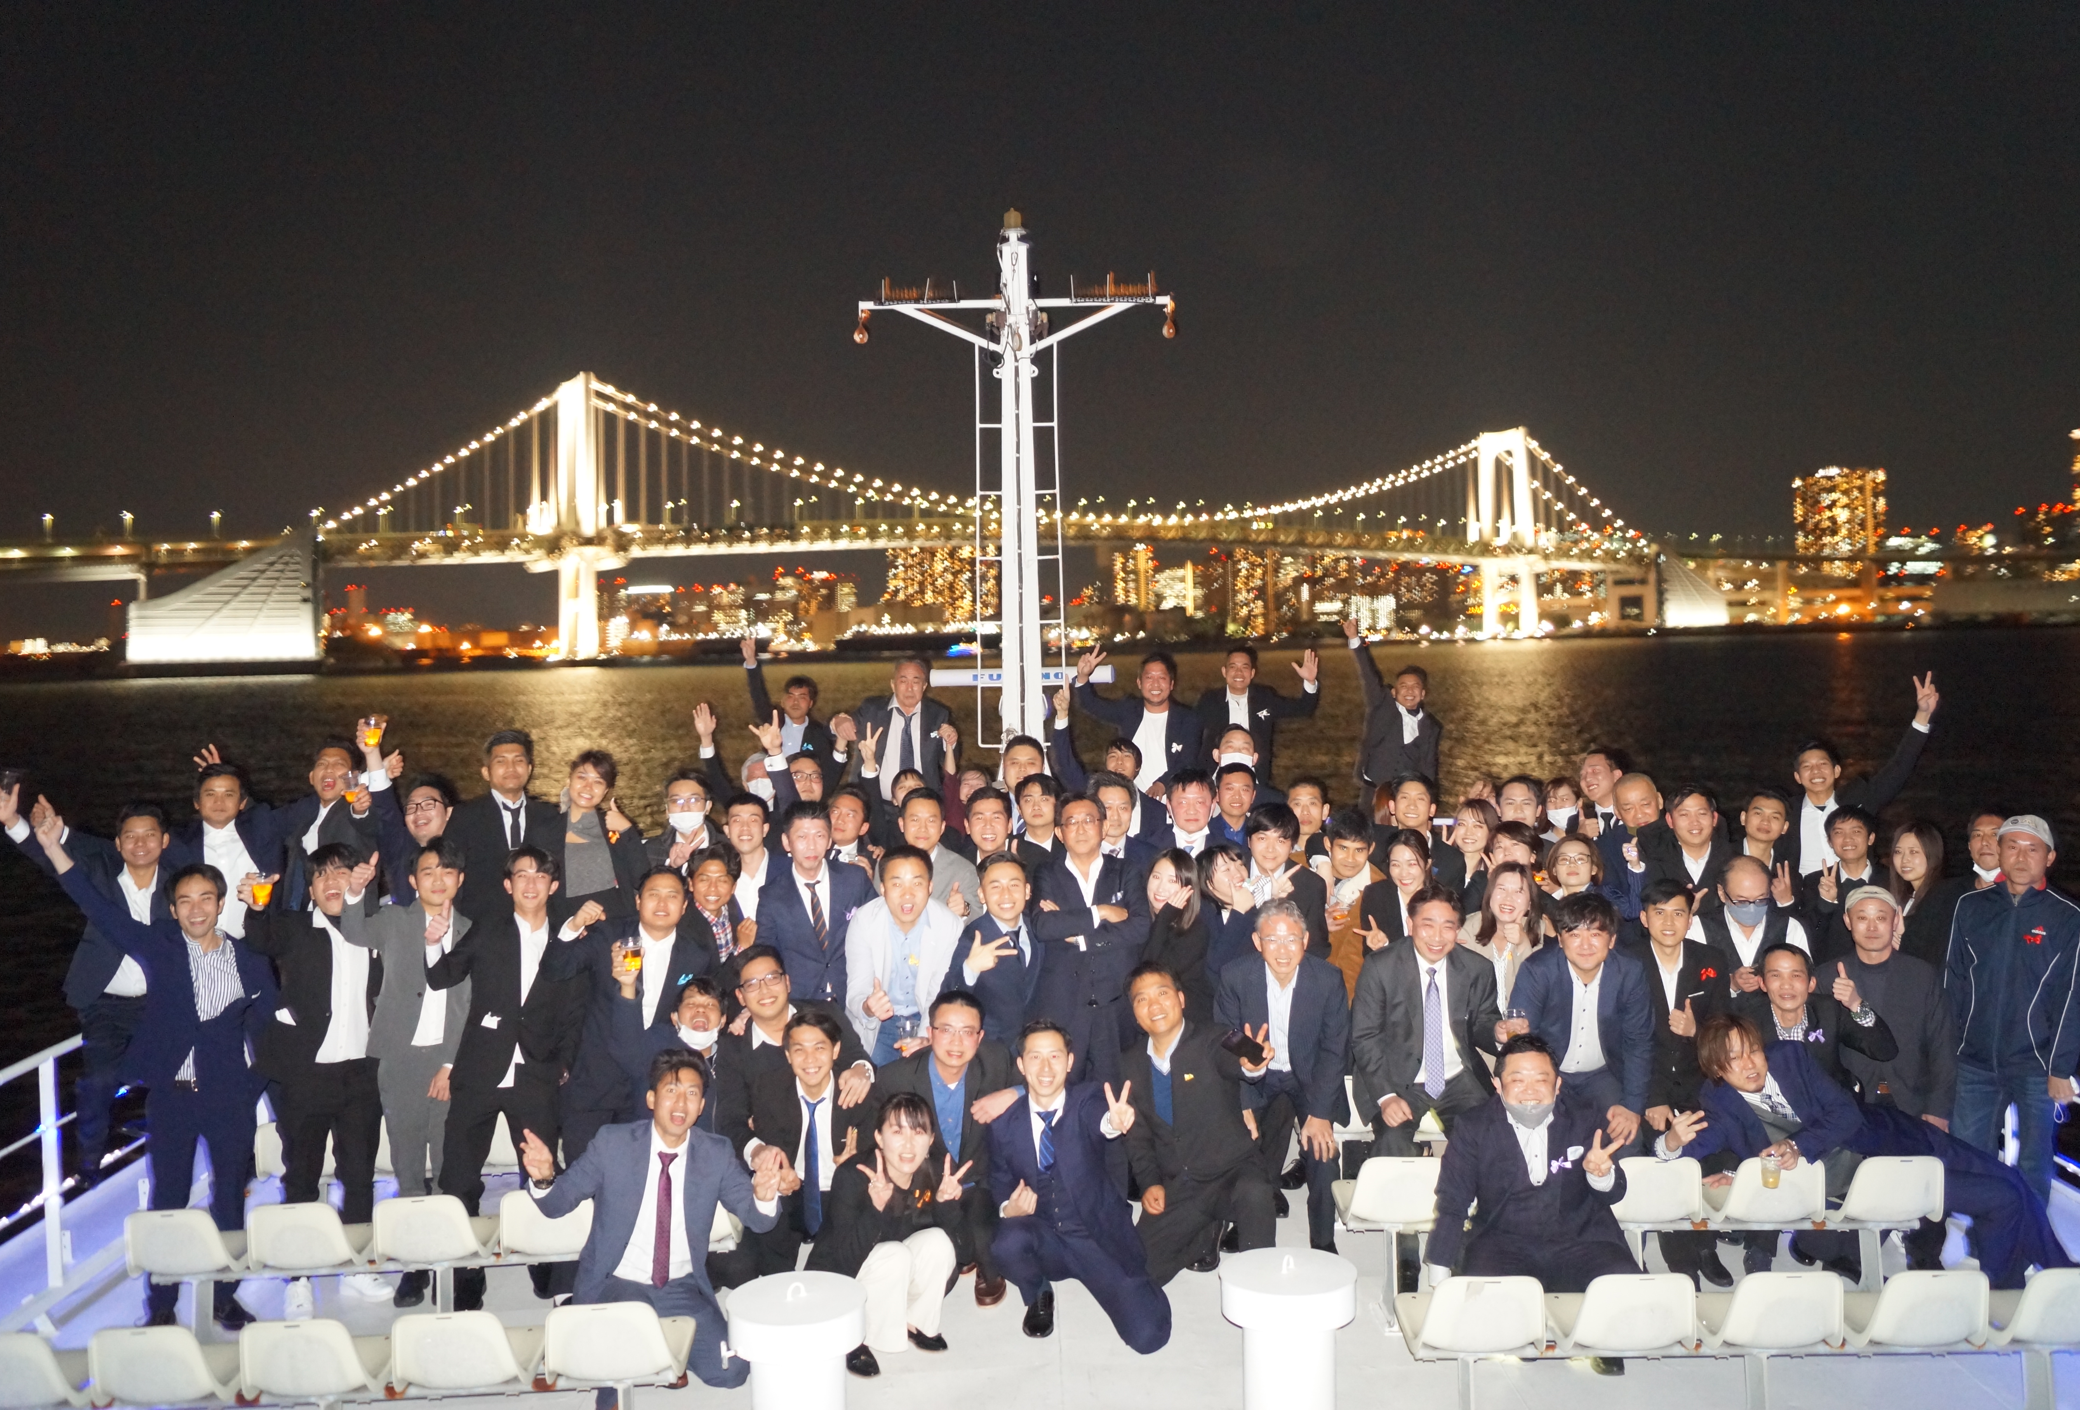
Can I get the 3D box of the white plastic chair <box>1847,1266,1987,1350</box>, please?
[{"bbox_3d":[2.495,1.714,4.590,0.390,0.320,0.460,-1,2,1],"label":"white plastic chair"}]

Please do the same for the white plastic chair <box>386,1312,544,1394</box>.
[{"bbox_3d":[-1.592,1.759,4.458,0.410,0.330,0.480,-1,2,-2],"label":"white plastic chair"}]

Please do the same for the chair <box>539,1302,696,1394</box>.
[{"bbox_3d":[-1.216,1.784,4.530,0.390,0.320,0.460,-1,2,-4],"label":"chair"}]

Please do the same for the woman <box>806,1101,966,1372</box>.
[{"bbox_3d":[-0.528,1.795,5.639,0.570,0.880,0.660,-1,2,-7],"label":"woman"}]

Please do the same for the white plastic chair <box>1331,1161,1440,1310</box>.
[{"bbox_3d":[1.266,1.882,5.630,0.420,0.650,0.450,-1,2,-2],"label":"white plastic chair"}]

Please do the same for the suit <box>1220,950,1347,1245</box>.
[{"bbox_3d":[0.941,1.532,6.120,0.520,1.130,0.620,-1,3,6],"label":"suit"}]

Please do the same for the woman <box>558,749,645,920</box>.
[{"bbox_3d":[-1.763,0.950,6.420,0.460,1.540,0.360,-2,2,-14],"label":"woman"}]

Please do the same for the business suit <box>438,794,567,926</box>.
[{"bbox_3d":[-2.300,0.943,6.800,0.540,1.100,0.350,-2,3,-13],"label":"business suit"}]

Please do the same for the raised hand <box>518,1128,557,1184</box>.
[{"bbox_3d":[-1.560,1.400,4.930,0.115,0.175,0.090,-2,3,-17],"label":"raised hand"}]

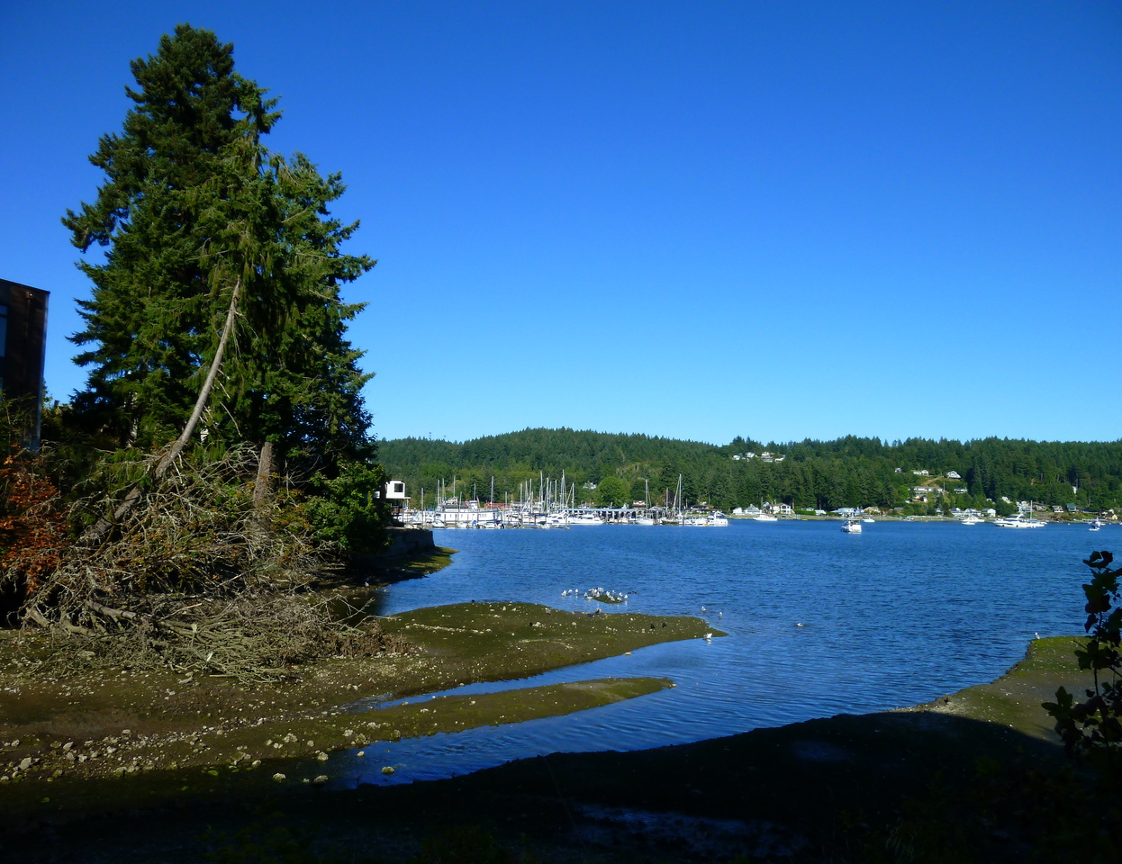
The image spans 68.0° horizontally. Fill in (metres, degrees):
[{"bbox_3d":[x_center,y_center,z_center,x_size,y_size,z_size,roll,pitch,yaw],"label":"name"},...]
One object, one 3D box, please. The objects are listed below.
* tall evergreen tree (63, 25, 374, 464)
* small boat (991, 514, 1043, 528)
[{"bbox_3d":[-21.200,-10.000,51.500,19.000,32.000,16.500,0,-6,0],"label":"tall evergreen tree"},{"bbox_3d":[177.700,34.800,325.000,15.200,5.600,4.500,-2,-6,23],"label":"small boat"}]

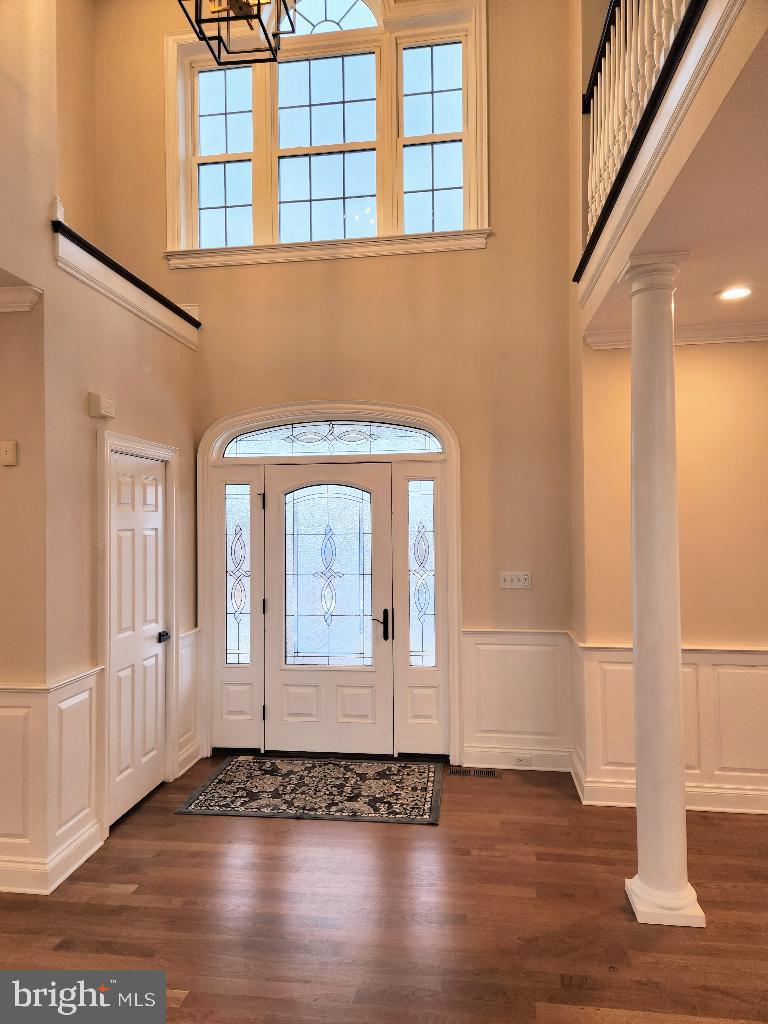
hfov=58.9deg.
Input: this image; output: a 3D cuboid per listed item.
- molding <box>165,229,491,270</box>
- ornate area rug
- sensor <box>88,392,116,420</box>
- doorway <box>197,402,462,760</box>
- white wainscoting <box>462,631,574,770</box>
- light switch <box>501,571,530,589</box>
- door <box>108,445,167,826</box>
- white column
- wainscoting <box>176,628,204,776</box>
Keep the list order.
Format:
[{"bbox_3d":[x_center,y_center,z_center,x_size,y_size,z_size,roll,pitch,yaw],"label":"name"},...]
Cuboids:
[{"bbox_3d":[-0.418,-1.817,4.728,2.305,0.100,0.077,-1,-1,8],"label":"molding"},{"bbox_3d":[-0.386,1.706,4.238,1.480,0.010,0.931,-1,-1,8],"label":"ornate area rug"},{"bbox_3d":[-1.465,-0.546,3.552,0.059,0.120,0.181,-1,-1,8],"label":"sensor"},{"bbox_3d":[-0.389,0.479,4.778,1.858,2.480,0.148,-1,-1,8],"label":"doorway"},{"bbox_3d":[0.890,1.250,4.526,0.725,0.909,0.041,-1,-1,8],"label":"white wainscoting"},{"bbox_3d":[0.883,0.457,4.553,0.204,0.117,0.011,-1,-1,8],"label":"light switch"},{"bbox_3d":[-1.470,0.690,3.986,0.040,2.030,0.773,-1,-1,8],"label":"door"},{"bbox_3d":[1.173,0.308,2.905,0.257,2.741,0.258,-1,-1,8],"label":"white column"},{"bbox_3d":[-1.314,1.271,4.615,0.041,0.907,0.387,-1,-1,8],"label":"wainscoting"}]

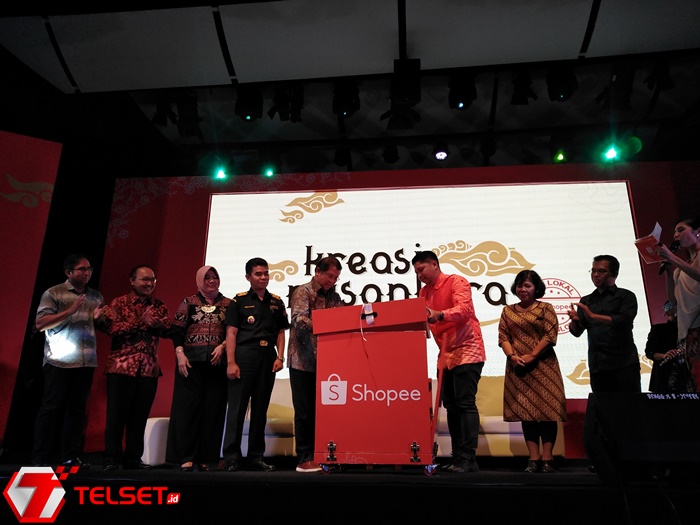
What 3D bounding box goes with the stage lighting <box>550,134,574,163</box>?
[{"bbox_3d":[2.934,-1.588,7.261,0.280,0.320,0.240,-1,-19,5],"label":"stage lighting"}]

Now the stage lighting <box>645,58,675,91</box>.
[{"bbox_3d":[3.760,-2.285,6.395,0.258,0.304,0.244,-1,-18,5],"label":"stage lighting"}]

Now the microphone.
[{"bbox_3d":[2.164,-0.029,3.550,0.052,0.265,0.052,31,0,0],"label":"microphone"}]

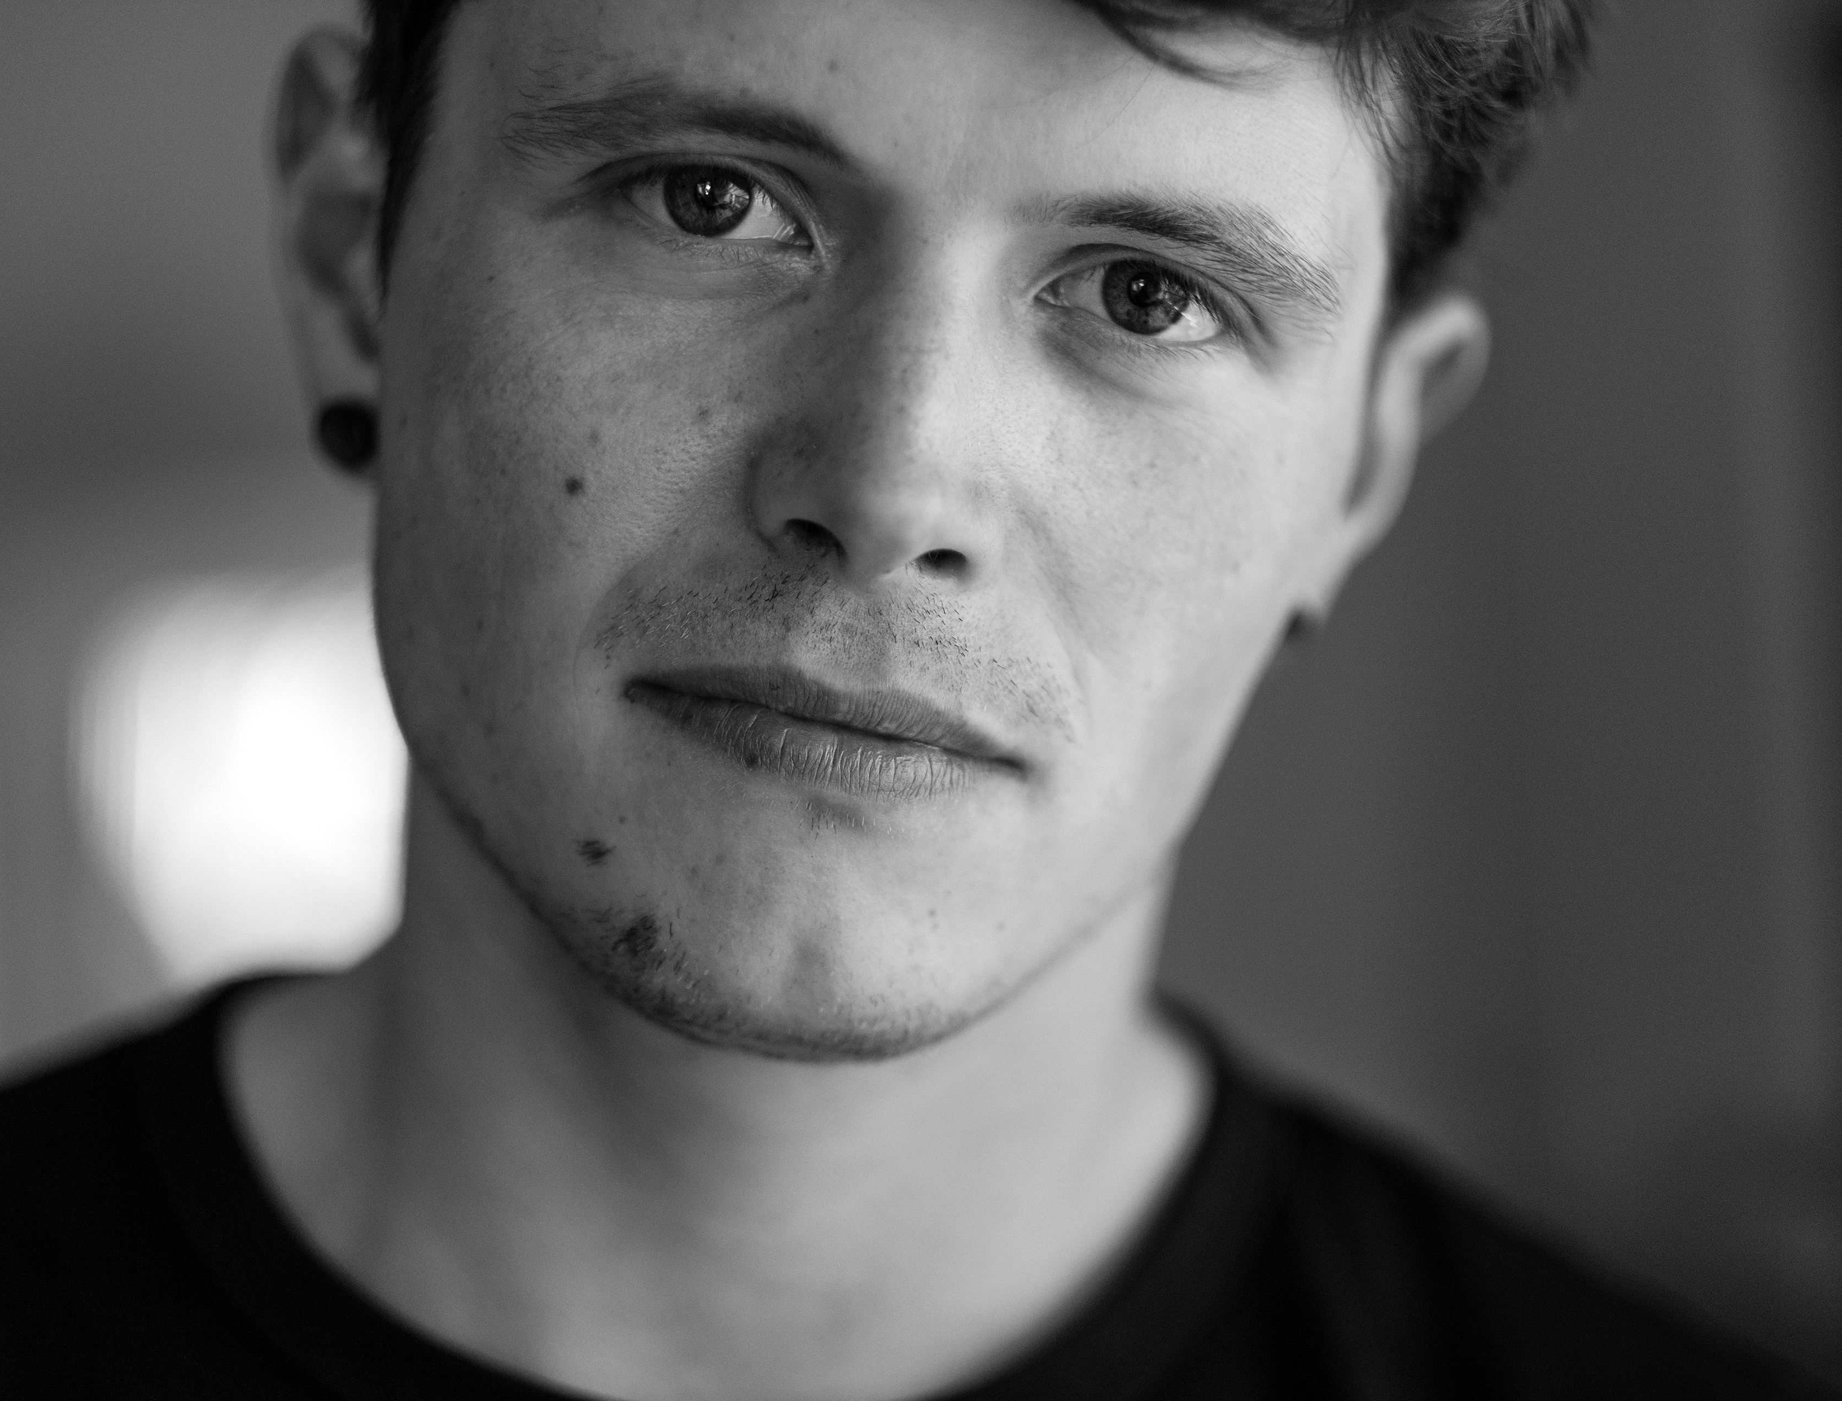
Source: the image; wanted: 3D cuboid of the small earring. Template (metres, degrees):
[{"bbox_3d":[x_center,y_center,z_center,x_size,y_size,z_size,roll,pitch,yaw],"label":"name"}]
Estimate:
[{"bbox_3d":[-0.089,-0.041,0.765,0.011,0.011,0.008,7,9,39],"label":"small earring"}]

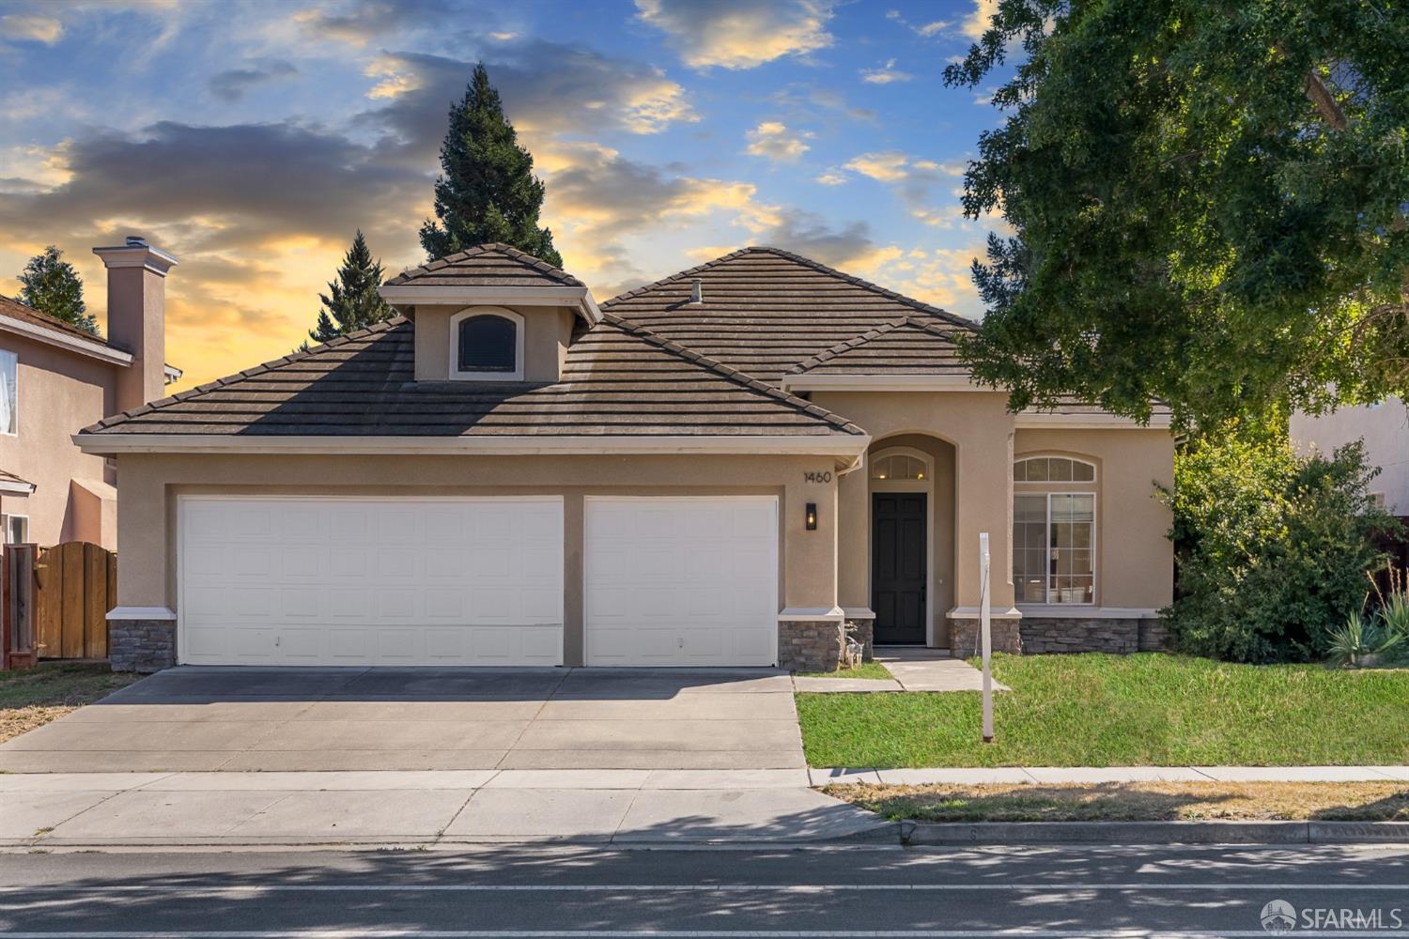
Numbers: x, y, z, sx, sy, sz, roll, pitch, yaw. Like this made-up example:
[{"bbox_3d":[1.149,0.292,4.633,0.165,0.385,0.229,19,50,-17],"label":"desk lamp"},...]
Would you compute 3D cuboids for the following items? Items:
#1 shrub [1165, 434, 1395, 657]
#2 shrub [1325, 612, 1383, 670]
[{"bbox_3d":[8.120,1.080,23.800,3.300,3.100,2.700,0,-1,0],"label":"shrub"},{"bbox_3d":[8.570,2.270,22.200,0.760,0.730,0.740,0,-1,0],"label":"shrub"}]

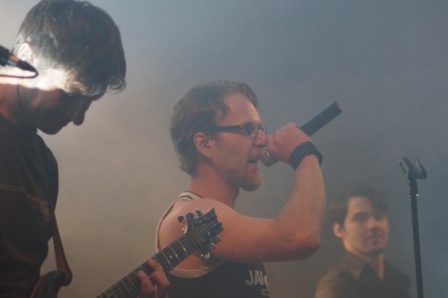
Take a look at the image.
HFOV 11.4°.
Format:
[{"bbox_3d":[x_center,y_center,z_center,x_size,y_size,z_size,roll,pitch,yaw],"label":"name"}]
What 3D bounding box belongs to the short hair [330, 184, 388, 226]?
[{"bbox_3d":[0.454,0.203,7.500,0.180,0.175,0.205,2,-7,-30],"label":"short hair"}]

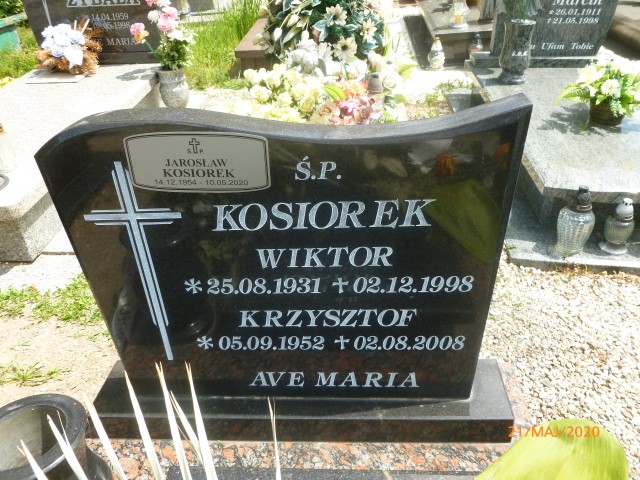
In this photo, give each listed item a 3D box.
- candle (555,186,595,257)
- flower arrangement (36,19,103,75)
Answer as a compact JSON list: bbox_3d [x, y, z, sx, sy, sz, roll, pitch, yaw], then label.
[{"bbox_3d":[0.894,-0.074,1.796,0.120,0.245,0.120,0,35,2],"label":"candle"},{"bbox_3d":[-1.501,-1.156,3.146,0.380,0.260,0.300,0,35,2],"label":"flower arrangement"}]

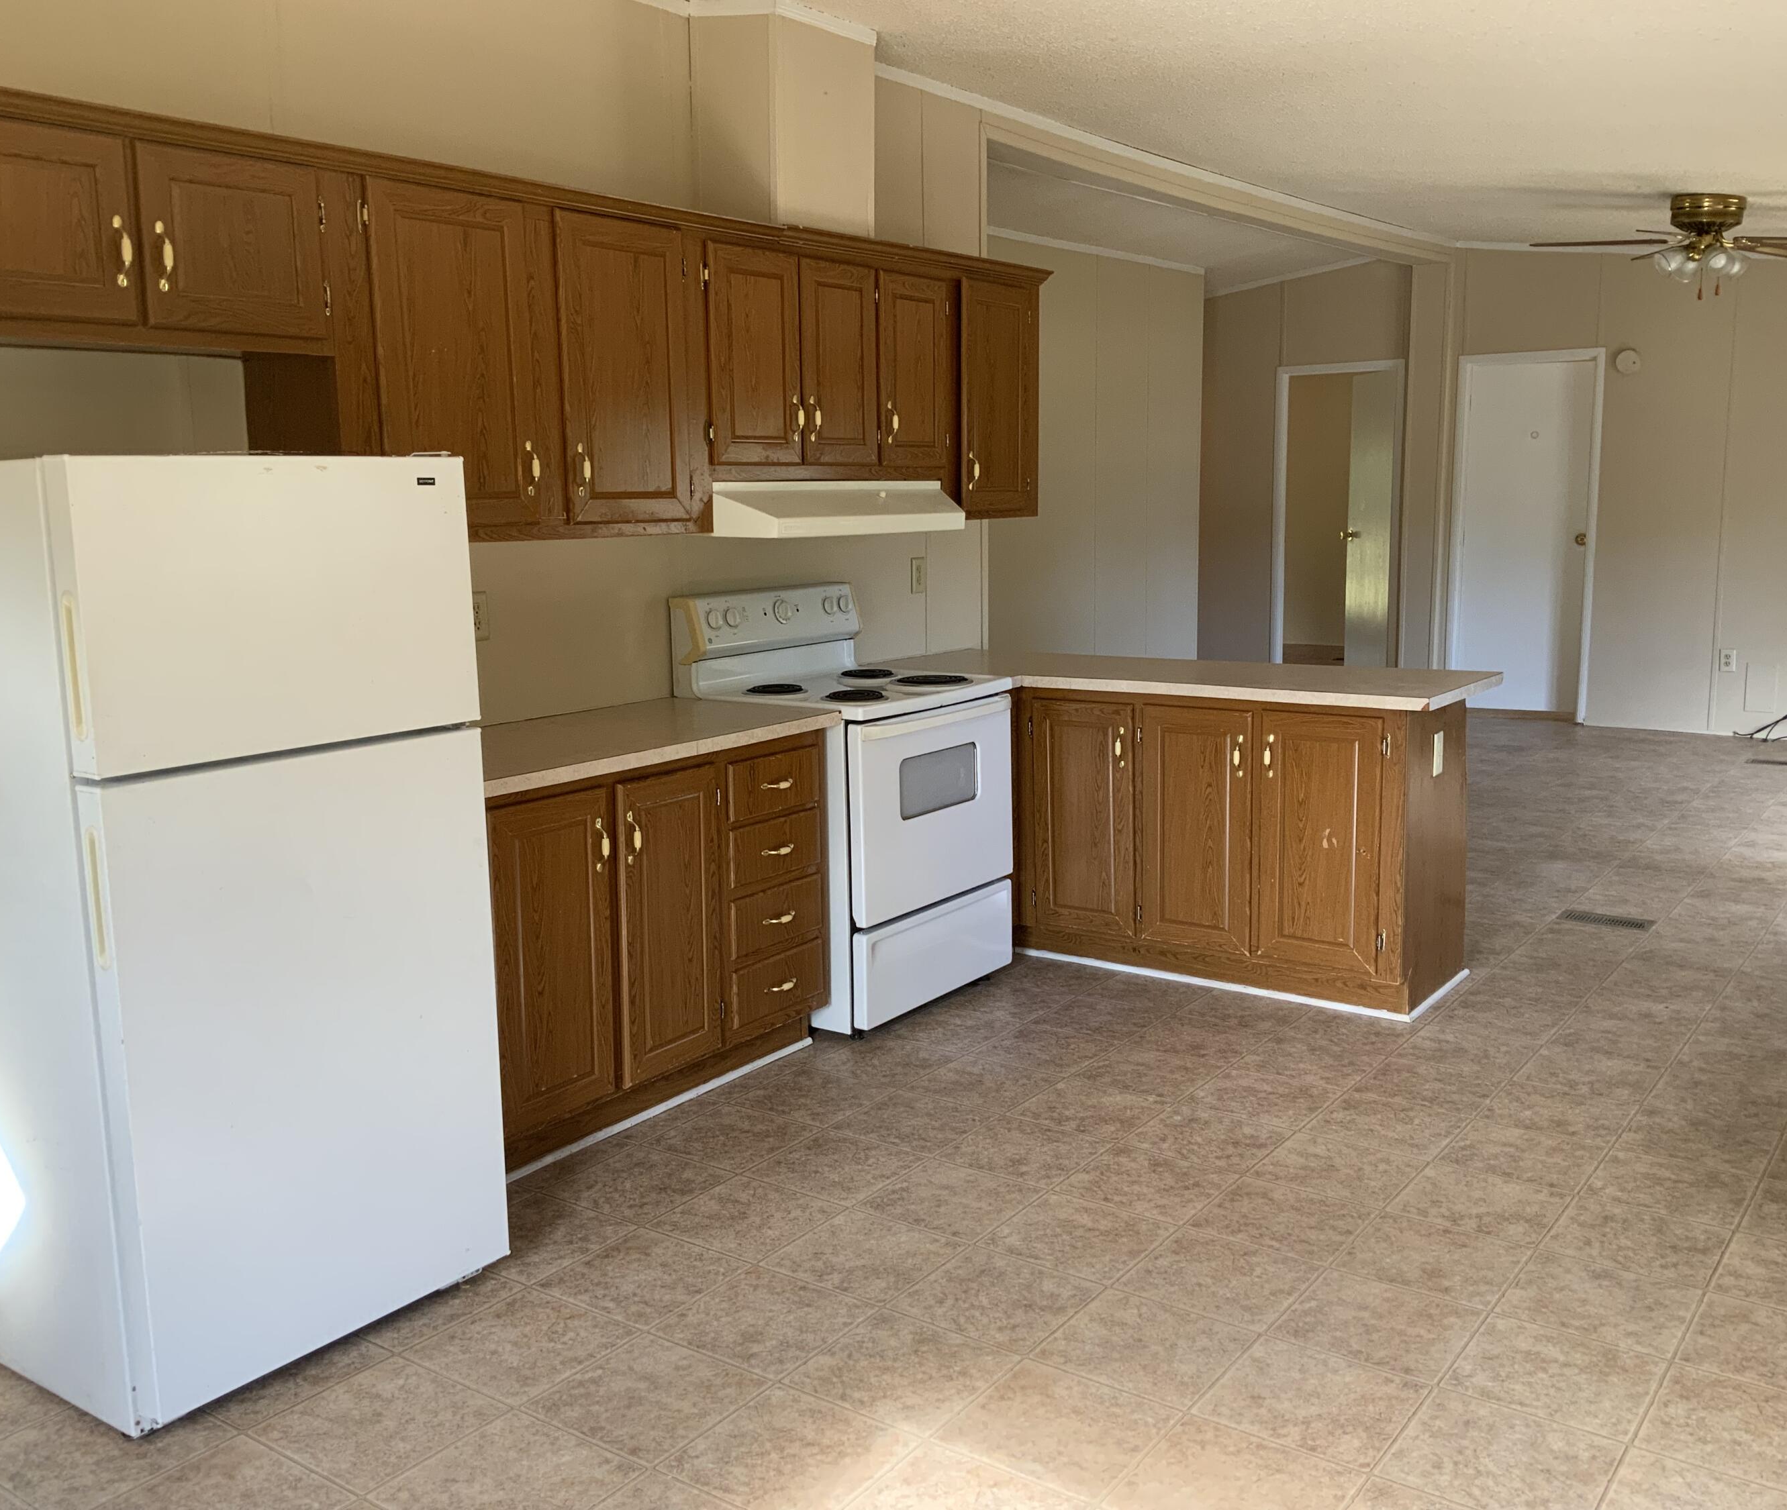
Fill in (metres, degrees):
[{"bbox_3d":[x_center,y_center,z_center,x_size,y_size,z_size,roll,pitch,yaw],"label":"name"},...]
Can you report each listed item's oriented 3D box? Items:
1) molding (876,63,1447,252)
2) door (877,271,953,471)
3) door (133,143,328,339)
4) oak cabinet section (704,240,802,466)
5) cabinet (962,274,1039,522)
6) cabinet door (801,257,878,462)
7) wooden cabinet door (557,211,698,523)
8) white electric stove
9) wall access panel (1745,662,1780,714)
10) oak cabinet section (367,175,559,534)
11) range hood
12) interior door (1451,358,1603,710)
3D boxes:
[{"bbox_3d":[1.505,-2.544,7.472,0.035,0.055,6.020,6,11,35],"label":"molding"},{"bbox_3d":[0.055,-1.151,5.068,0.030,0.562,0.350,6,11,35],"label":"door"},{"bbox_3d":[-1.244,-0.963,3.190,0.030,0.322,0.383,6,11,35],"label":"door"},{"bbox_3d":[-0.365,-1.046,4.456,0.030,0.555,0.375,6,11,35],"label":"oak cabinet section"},{"bbox_3d":[0.222,-1.160,5.562,0.315,0.750,0.468,6,11,35],"label":"cabinet"},{"bbox_3d":[-0.145,-1.103,4.781,0.035,0.557,0.355,6,11,34],"label":"cabinet door"},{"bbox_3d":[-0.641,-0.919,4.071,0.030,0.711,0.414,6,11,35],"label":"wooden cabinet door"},{"bbox_3d":[-0.118,0.118,4.902,0.680,1.175,0.757,6,11,35],"label":"white electric stove"},{"bbox_3d":[4.729,-0.362,9.188,0.154,0.266,0.020,6,12,35],"label":"wall access panel"},{"bbox_3d":[-1.060,-0.863,3.760,0.310,0.727,0.471,6,11,34],"label":"oak cabinet section"},{"bbox_3d":[-0.227,-0.711,4.863,0.445,0.150,1.070,6,11,35],"label":"range hood"},{"bbox_3d":[3.695,-1.259,9.887,0.750,2.070,0.050,6,11,35],"label":"interior door"}]

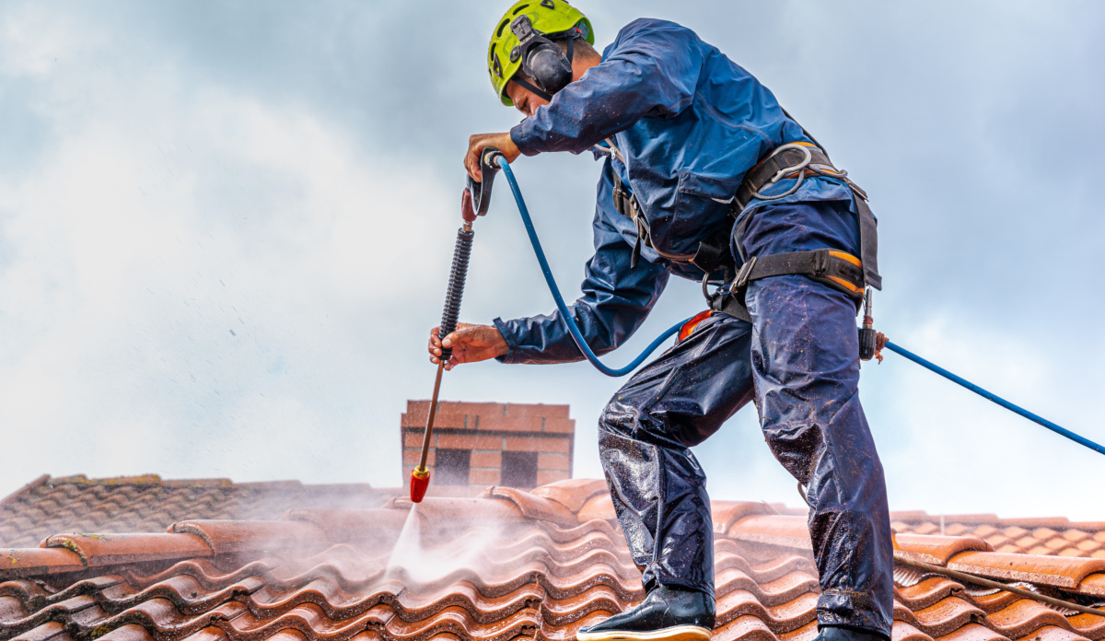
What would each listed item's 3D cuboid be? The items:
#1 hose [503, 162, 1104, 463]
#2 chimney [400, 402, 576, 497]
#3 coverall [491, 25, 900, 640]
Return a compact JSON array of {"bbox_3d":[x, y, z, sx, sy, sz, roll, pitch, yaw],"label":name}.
[{"bbox_3d":[0.510,-0.020,5.600,1.220,0.500,0.480,2,-15,0],"label":"hose"},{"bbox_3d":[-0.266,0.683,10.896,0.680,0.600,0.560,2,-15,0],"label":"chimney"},{"bbox_3d":[0.275,0.015,5.450,0.740,1.250,0.600,0,-15,10],"label":"coverall"}]

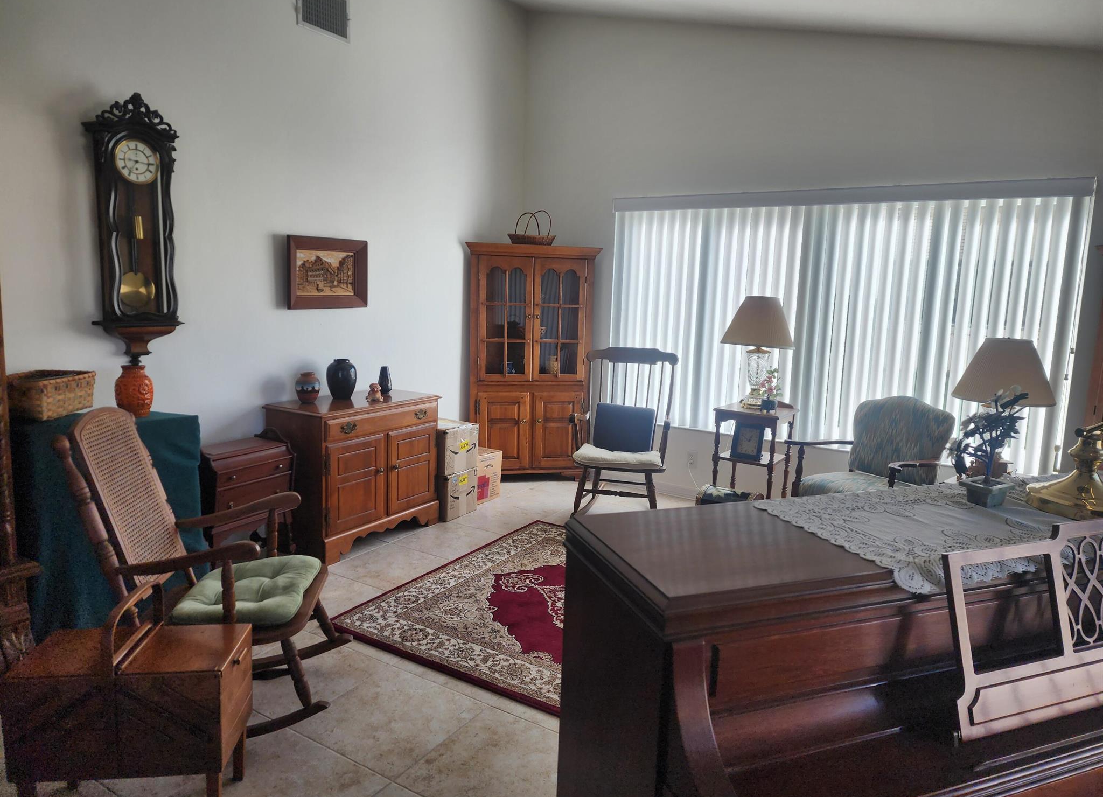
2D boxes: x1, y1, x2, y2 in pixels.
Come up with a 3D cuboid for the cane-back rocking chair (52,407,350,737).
[{"bbox_3d":[-1.111,0.522,2.421,0.790,1.000,0.580,1,9,-6],"label":"cane-back rocking chair"}]

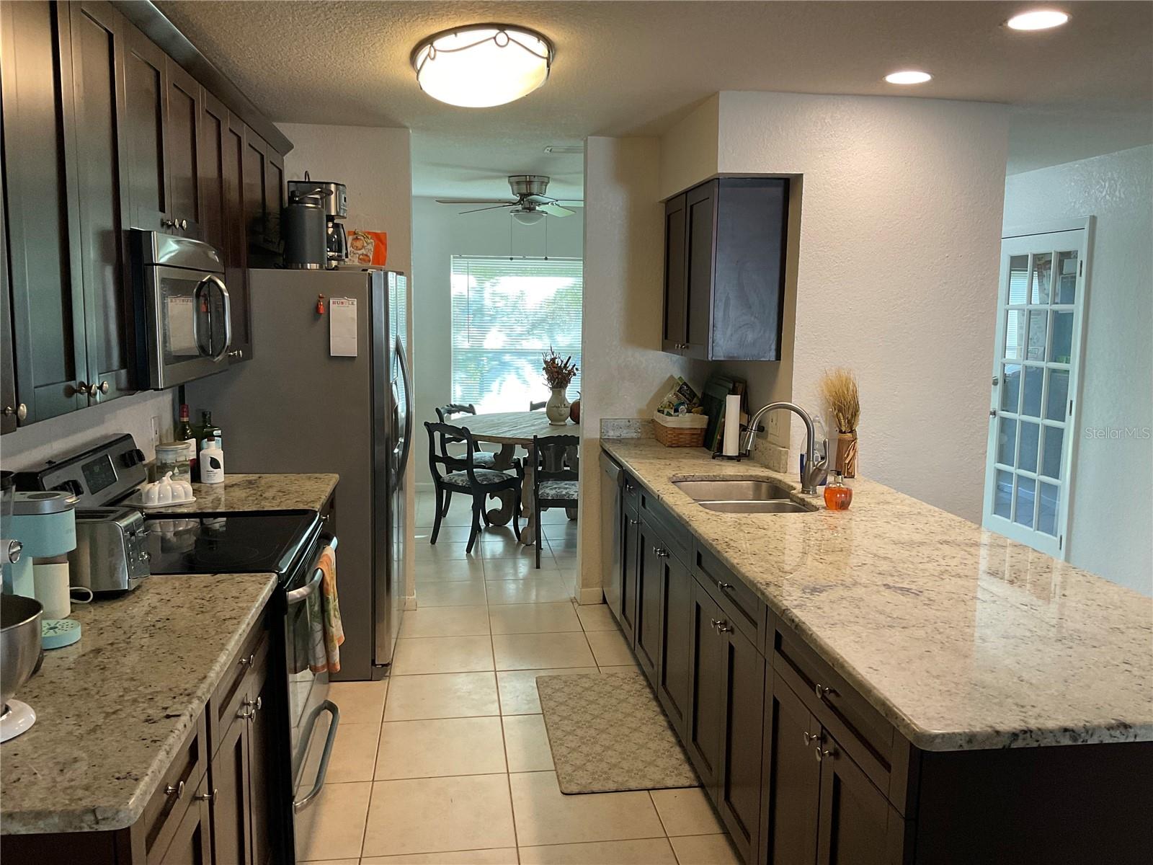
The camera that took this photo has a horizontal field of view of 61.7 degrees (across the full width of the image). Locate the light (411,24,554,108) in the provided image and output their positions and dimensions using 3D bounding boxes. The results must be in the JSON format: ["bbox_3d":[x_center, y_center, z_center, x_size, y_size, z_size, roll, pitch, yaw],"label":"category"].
[{"bbox_3d":[-0.301,-1.177,3.123,0.464,0.161,0.464,0,8,-7],"label":"light"}]

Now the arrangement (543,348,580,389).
[{"bbox_3d":[-0.115,-0.445,6.824,0.255,0.310,0.250,0,7,-7],"label":"arrangement"}]

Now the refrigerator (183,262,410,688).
[{"bbox_3d":[-1.195,0.133,4.410,0.875,1.735,0.914,0,7,-7],"label":"refrigerator"}]

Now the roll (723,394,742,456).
[{"bbox_3d":[0.717,-0.034,4.458,0.072,0.278,0.072,1,8,0],"label":"roll"}]

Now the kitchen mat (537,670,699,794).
[{"bbox_3d":[0.145,1.130,3.725,0.512,0.012,1.003,0,8,-7],"label":"kitchen mat"}]

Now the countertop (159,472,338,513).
[{"bbox_3d":[-1.234,0.244,3.570,0.640,0.040,0.745,0,7,-7],"label":"countertop"}]

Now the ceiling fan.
[{"bbox_3d":[-0.319,-1.565,6.533,1.324,0.311,1.324,0,8,-7],"label":"ceiling fan"}]

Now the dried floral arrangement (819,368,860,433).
[{"bbox_3d":[1.109,-0.120,4.066,0.160,0.285,0.155,0,7,-7],"label":"dried floral arrangement"}]

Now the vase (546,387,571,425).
[{"bbox_3d":[-0.127,-0.187,6.768,0.161,0.259,0.161,0,8,-7],"label":"vase"}]

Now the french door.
[{"bbox_3d":[2.727,-0.169,5.816,0.070,2.060,0.880,0,7,-7],"label":"french door"}]

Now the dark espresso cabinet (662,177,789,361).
[{"bbox_3d":[0.679,-0.757,4.622,0.313,0.773,0.970,0,7,-7],"label":"dark espresso cabinet"}]

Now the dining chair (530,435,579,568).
[{"bbox_3d":[-0.027,0.393,6.063,0.440,0.820,0.500,1,7,-1],"label":"dining chair"}]

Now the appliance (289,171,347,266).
[{"bbox_3d":[-1.121,-0.888,4.194,0.231,0.376,0.191,0,8,-3],"label":"appliance"}]

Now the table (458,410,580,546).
[{"bbox_3d":[-0.135,0.321,6.837,1.565,0.768,1.565,0,8,-7],"label":"table"}]

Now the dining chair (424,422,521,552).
[{"bbox_3d":[-0.680,0.330,6.517,0.452,0.827,0.512,6,10,37],"label":"dining chair"}]

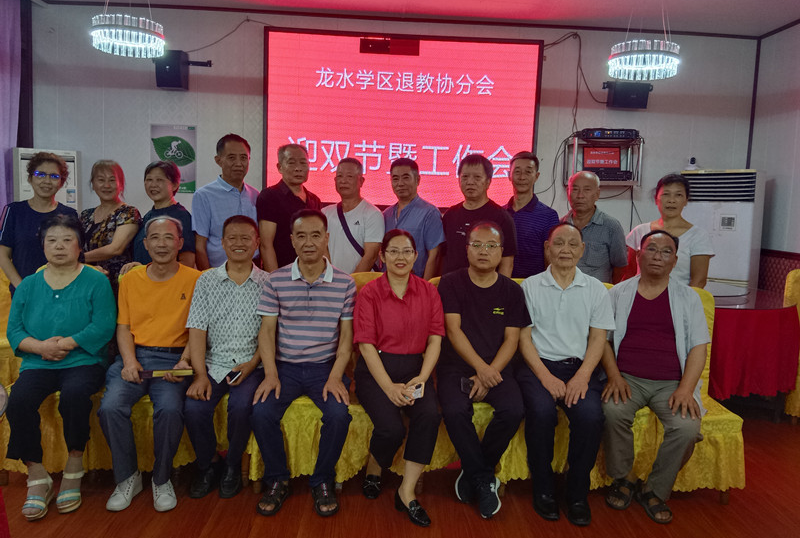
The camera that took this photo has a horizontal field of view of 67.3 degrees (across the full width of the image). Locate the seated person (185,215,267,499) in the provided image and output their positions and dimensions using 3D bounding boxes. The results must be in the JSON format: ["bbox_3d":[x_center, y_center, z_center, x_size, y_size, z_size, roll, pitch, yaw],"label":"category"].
[{"bbox_3d":[-0.817,0.381,2.813,0.480,1.260,0.640,2,6,-2],"label":"seated person"}]

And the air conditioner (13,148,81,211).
[{"bbox_3d":[-2.770,-0.108,4.760,0.480,1.660,0.310,-1,7,-30],"label":"air conditioner"}]

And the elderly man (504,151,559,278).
[{"bbox_3d":[0.738,0.161,3.613,0.480,1.708,0.320,5,6,22],"label":"elderly man"}]

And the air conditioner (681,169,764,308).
[{"bbox_3d":[2.637,0.058,5.022,0.550,1.710,0.380,7,8,36],"label":"air conditioner"}]

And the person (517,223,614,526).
[{"bbox_3d":[0.815,0.437,2.938,0.520,1.306,0.760,4,6,14],"label":"person"}]

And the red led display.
[{"bbox_3d":[0.015,-1.270,5.267,2.403,1.500,0.090,2,6,-2],"label":"red led display"}]

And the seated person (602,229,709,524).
[{"bbox_3d":[1.240,0.454,2.992,0.530,1.294,0.760,5,6,22],"label":"seated person"}]

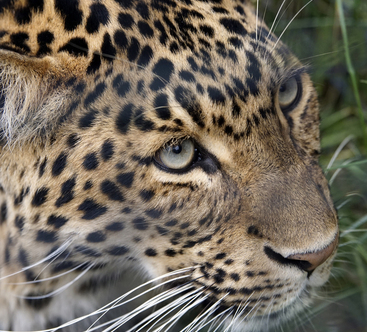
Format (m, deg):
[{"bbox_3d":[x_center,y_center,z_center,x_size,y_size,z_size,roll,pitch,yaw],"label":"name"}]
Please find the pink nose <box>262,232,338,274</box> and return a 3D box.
[{"bbox_3d":[0.070,0.052,2.040,0.044,0.024,0.024,-29,41,-35],"label":"pink nose"}]

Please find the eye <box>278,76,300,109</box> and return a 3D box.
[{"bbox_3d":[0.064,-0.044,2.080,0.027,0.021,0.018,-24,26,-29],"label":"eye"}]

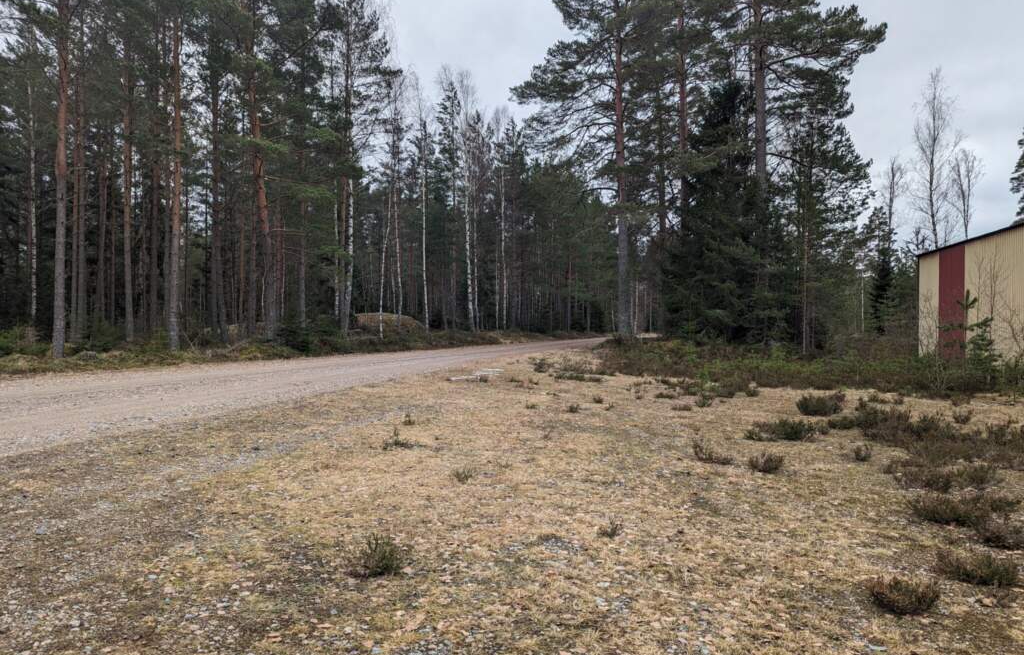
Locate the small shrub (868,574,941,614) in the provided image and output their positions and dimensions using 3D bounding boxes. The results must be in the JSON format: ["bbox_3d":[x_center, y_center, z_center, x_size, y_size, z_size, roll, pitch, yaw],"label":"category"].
[{"bbox_3d":[2.100,1.399,3.804,0.374,0.164,0.317,0,0,0],"label":"small shrub"}]

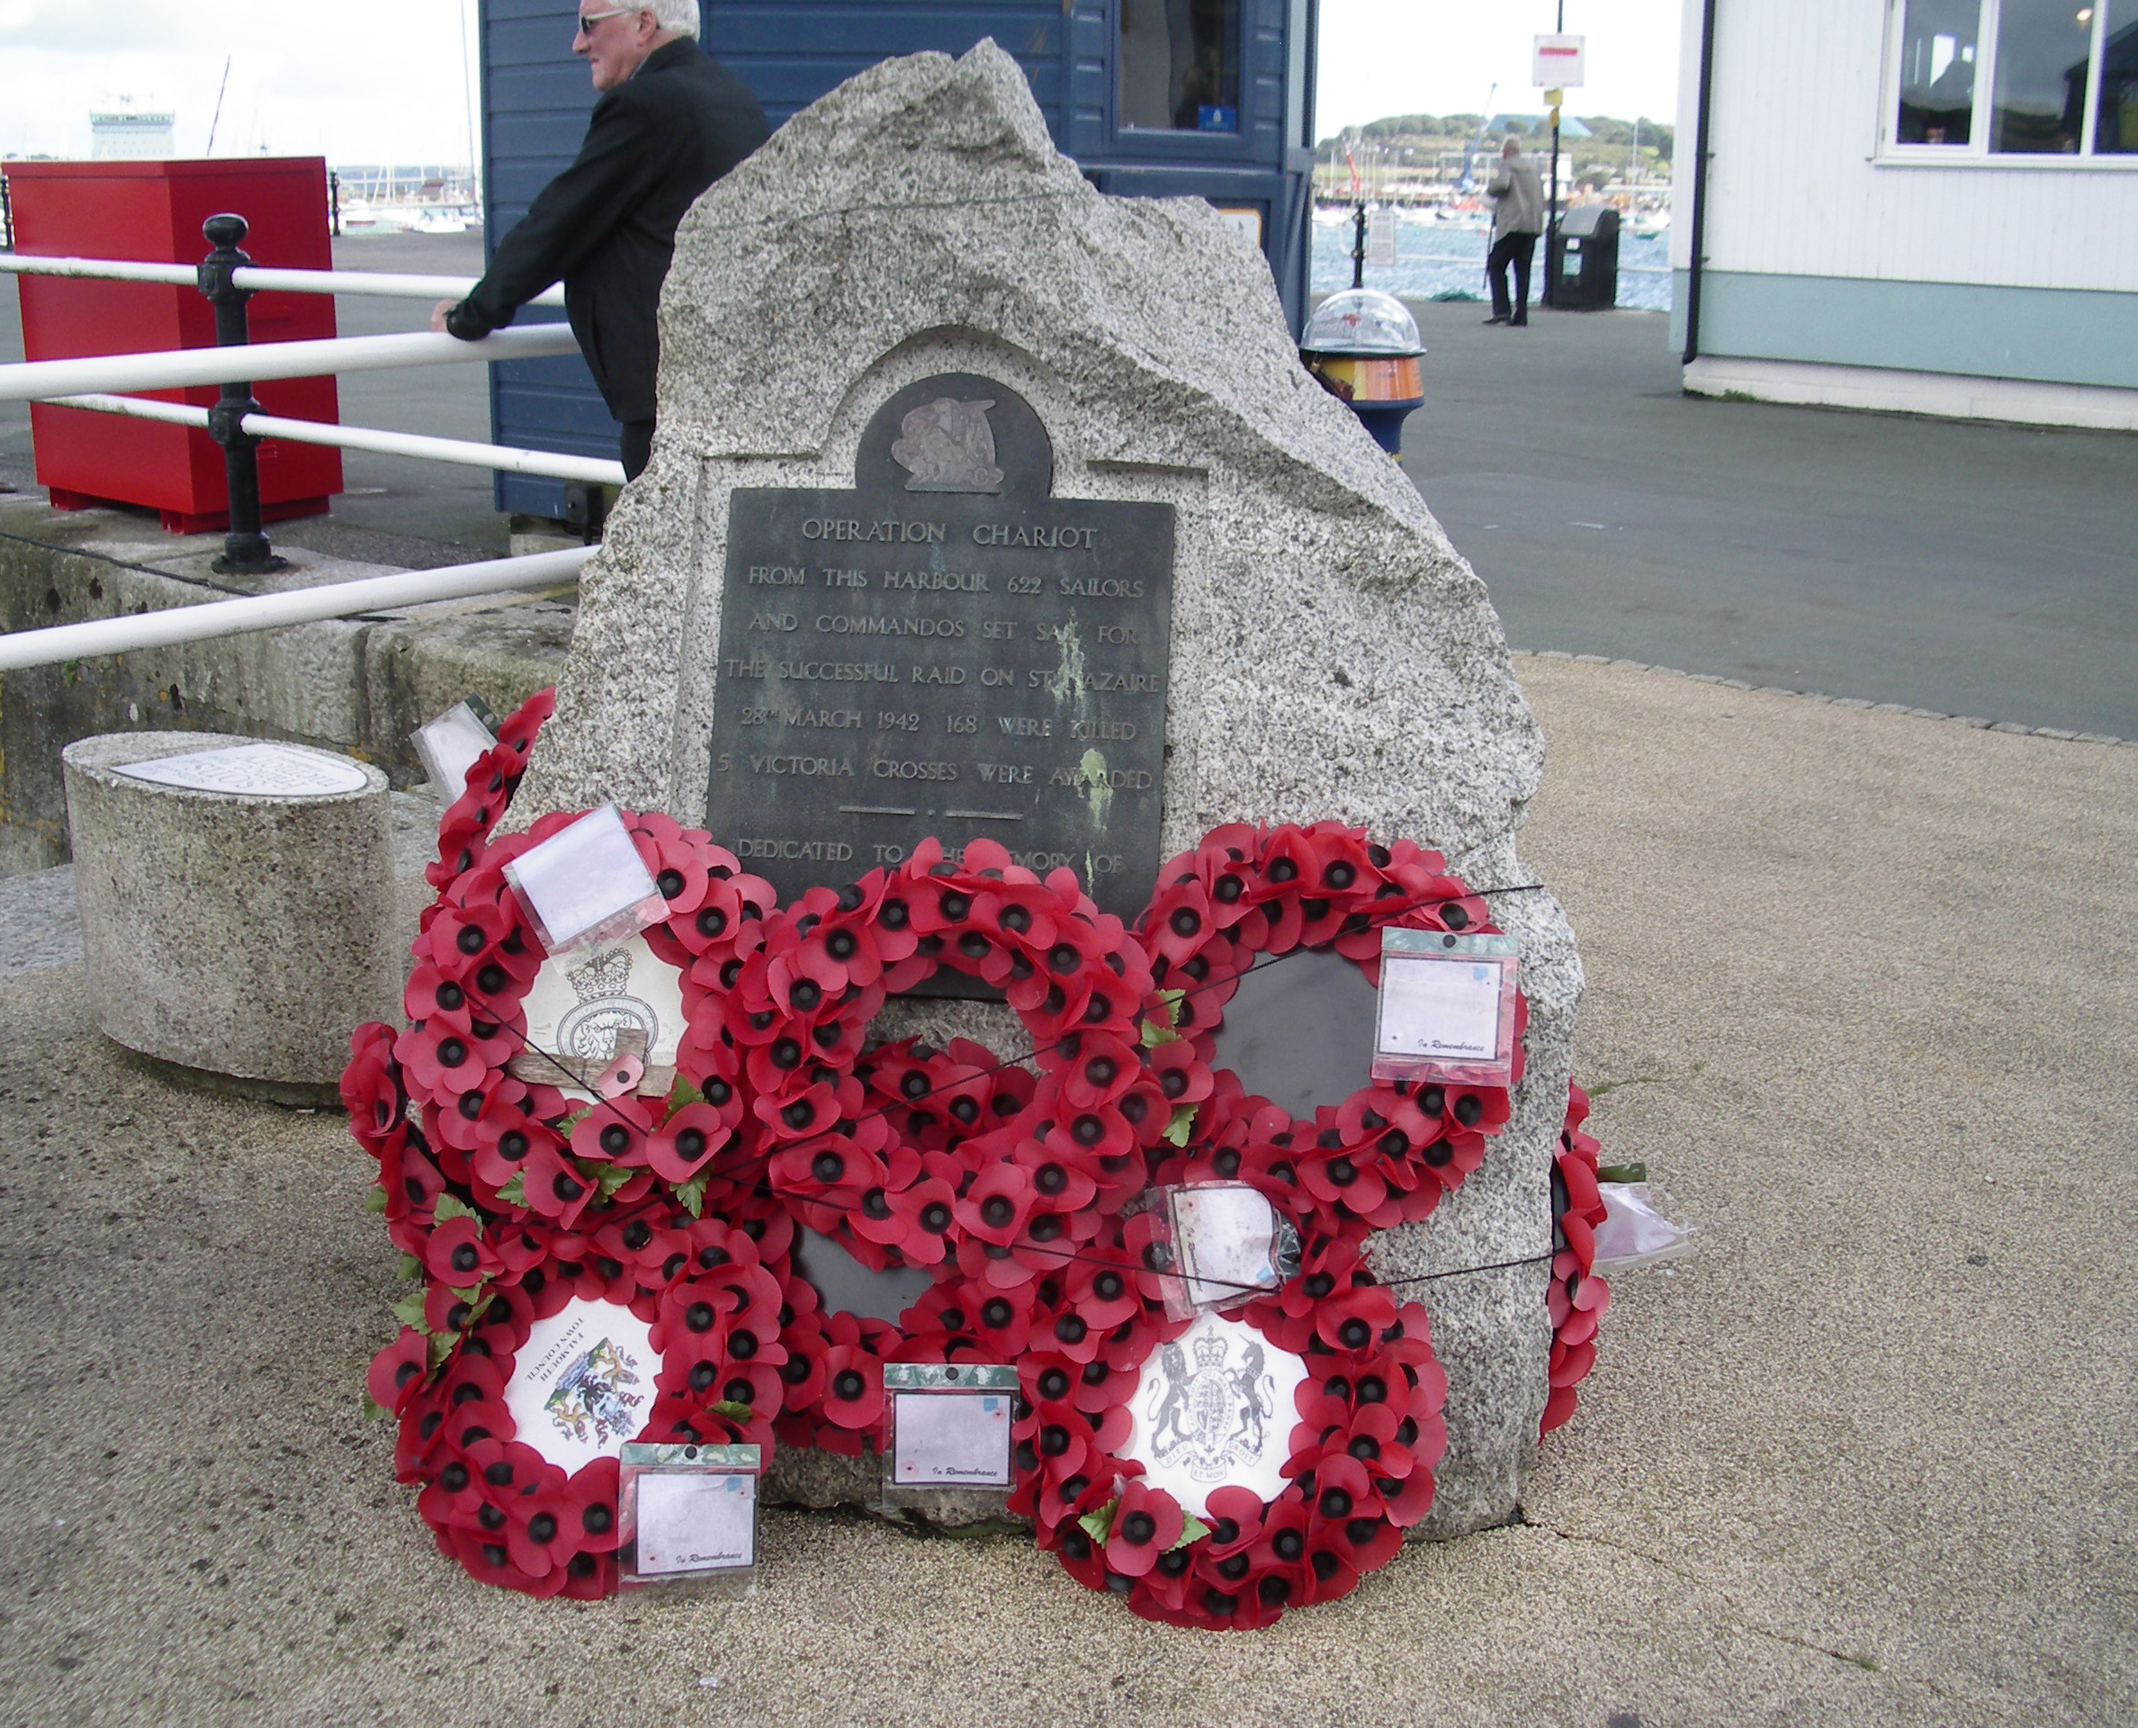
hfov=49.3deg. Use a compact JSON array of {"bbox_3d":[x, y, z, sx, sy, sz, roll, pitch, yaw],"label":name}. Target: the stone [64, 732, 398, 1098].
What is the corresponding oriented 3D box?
[{"bbox_3d":[-1.400,0.070,3.938,0.670,0.490,0.370,9,19,27],"label":"stone"}]

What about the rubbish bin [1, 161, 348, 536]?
[{"bbox_3d":[-3.700,-2.122,9.596,1.170,1.420,0.710,12,21,35],"label":"rubbish bin"}]

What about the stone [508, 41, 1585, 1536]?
[{"bbox_3d":[-0.040,-0.105,2.632,1.270,1.580,0.600,1,17,3],"label":"stone"}]

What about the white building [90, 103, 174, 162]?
[{"bbox_3d":[-261.667,-202.654,650.000,23.000,20.000,18.000,-6,18,-20],"label":"white building"}]

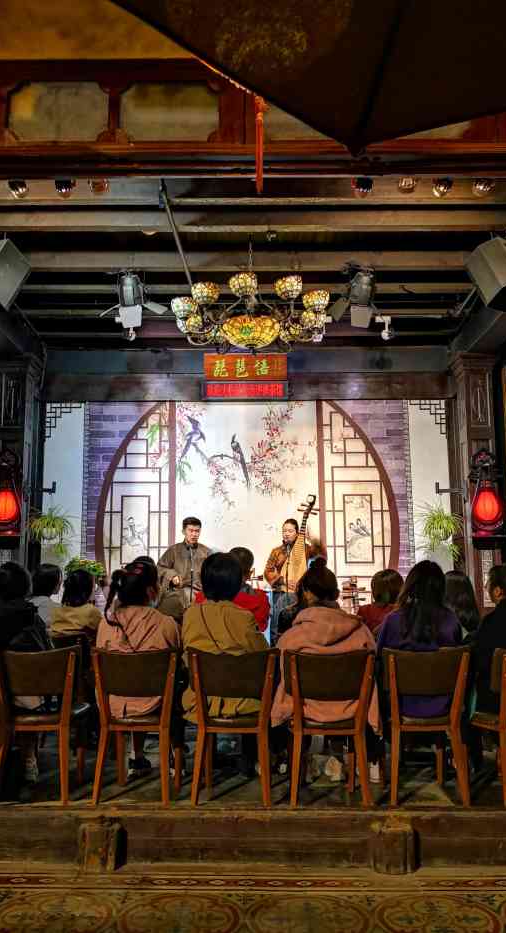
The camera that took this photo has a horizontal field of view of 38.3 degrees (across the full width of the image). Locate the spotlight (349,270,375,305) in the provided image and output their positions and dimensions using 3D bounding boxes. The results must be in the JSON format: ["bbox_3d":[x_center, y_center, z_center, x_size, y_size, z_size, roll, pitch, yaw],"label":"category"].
[{"bbox_3d":[0.873,-1.427,5.800,0.190,0.240,0.190,2,31,-15],"label":"spotlight"}]

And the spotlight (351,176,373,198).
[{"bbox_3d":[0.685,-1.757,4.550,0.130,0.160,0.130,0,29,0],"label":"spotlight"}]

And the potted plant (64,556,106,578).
[{"bbox_3d":[-1.563,0.965,6.750,0.400,0.340,0.380,0,-9,0],"label":"potted plant"}]

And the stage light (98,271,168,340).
[{"bbox_3d":[-0.883,-1.207,5.422,0.490,0.490,0.340,0,-10,-1],"label":"stage light"}]

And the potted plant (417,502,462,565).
[{"bbox_3d":[1.739,0.621,6.750,0.410,0.590,0.400,0,-9,0],"label":"potted plant"}]

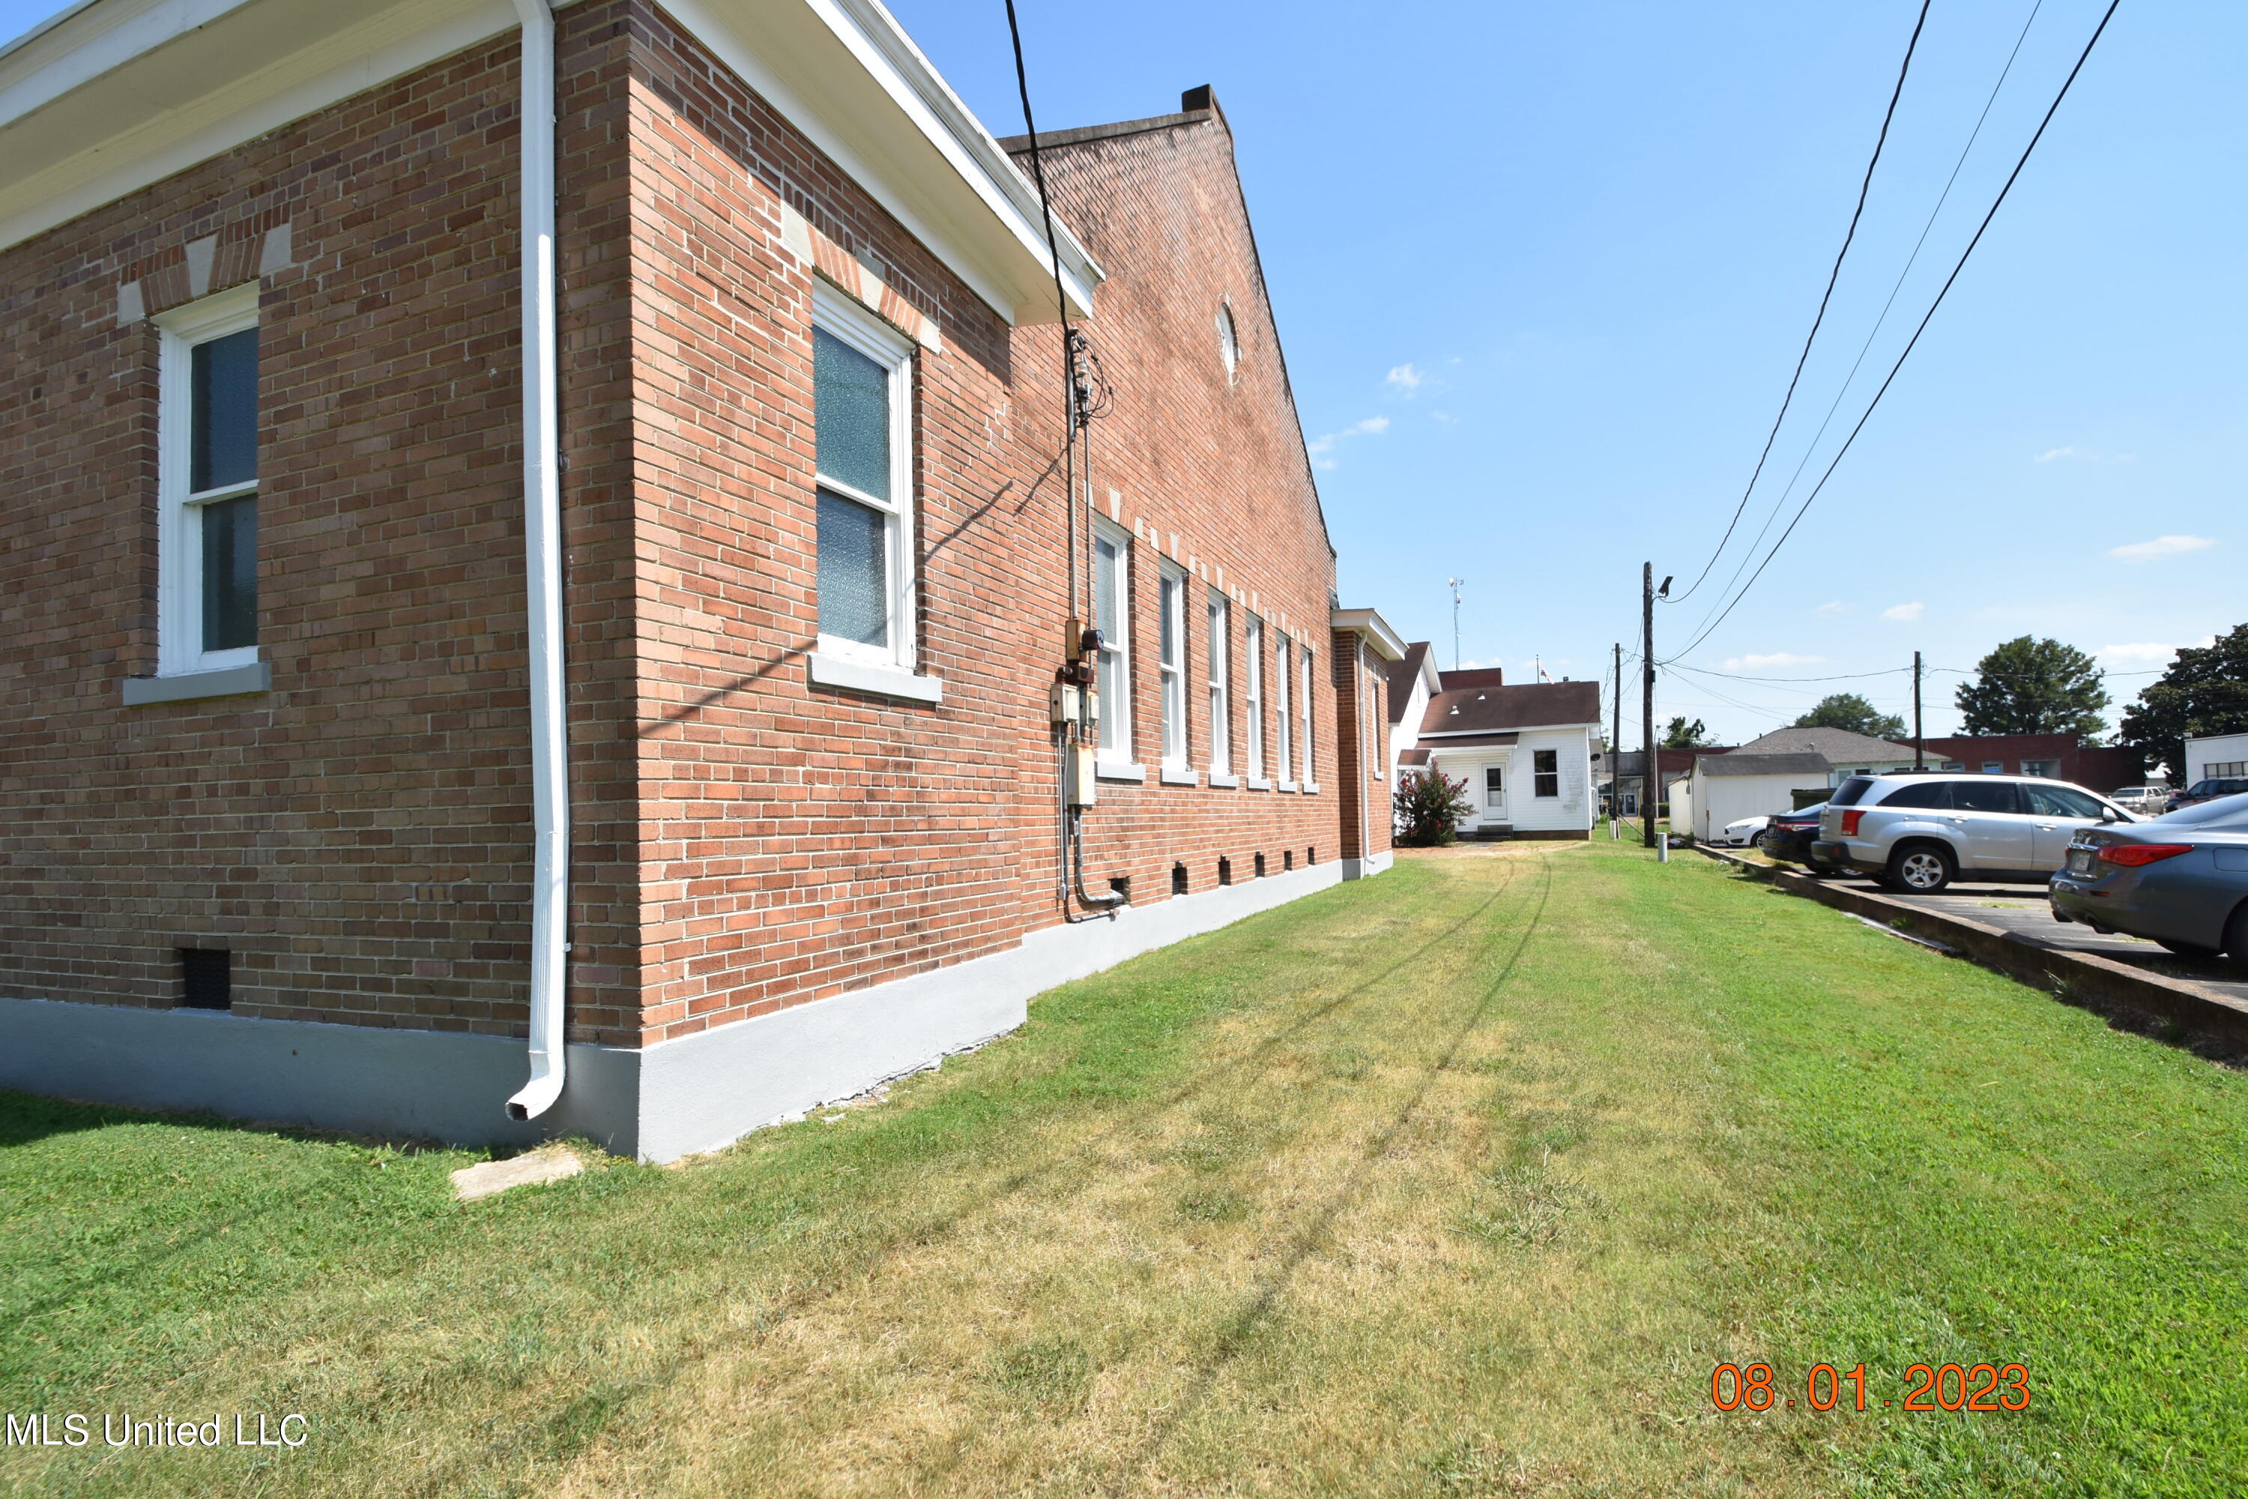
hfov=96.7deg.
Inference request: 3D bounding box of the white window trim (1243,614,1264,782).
[{"bbox_3d":[1.551,-0.634,12.286,0.140,2.000,0.820,-3,-3,23],"label":"white window trim"}]

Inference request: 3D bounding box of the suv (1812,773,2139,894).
[{"bbox_3d":[13.163,1.225,14.733,5.000,1.740,1.850,-1,-3,23],"label":"suv"}]

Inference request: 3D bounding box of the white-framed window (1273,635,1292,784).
[{"bbox_3d":[2.107,-0.557,13.601,0.140,2.000,0.820,-3,-3,23],"label":"white-framed window"}]

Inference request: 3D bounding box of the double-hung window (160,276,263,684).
[{"bbox_3d":[-4.104,-1.198,4.587,0.850,1.660,0.140,-2,-3,21],"label":"double-hung window"}]

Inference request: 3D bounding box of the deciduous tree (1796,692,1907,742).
[{"bbox_3d":[59.703,0.426,81.734,9.600,10.238,9.300,-3,-3,23],"label":"deciduous tree"}]

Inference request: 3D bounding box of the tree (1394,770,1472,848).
[{"bbox_3d":[9.682,1.827,31.300,2.600,2.500,2.400,-3,-3,23],"label":"tree"}]

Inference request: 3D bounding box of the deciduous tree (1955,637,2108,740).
[{"bbox_3d":[65.499,-1.721,71.664,11.200,12.904,11.000,-3,-3,23],"label":"deciduous tree"}]

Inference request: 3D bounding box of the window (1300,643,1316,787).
[{"bbox_3d":[2.675,-0.480,14.944,0.140,2.000,0.820,-3,-3,23],"label":"window"}]

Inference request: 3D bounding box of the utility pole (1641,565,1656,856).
[{"bbox_3d":[15.515,-1.270,29.500,0.280,8.450,0.280,-1,-2,23],"label":"utility pole"}]

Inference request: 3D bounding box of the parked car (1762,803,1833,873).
[{"bbox_3d":[14.774,1.560,18.454,4.800,1.460,1.840,-1,-3,23],"label":"parked car"}]

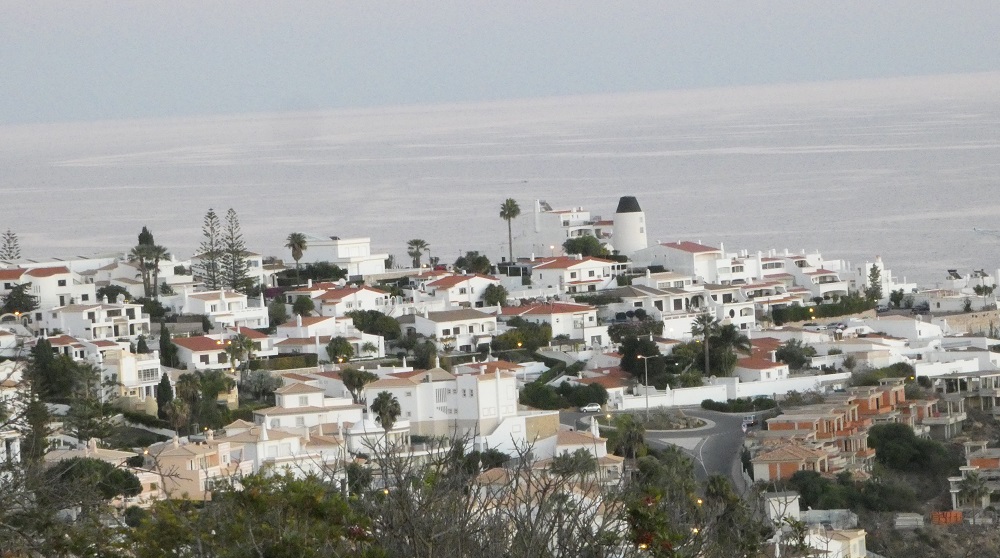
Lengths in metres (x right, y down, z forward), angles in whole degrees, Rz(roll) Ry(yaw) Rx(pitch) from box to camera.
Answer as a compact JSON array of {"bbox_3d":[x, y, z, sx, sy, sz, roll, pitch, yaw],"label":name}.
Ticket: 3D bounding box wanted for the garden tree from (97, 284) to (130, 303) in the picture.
[{"bbox_3d":[-75.036,3.397,1060.000,6.500,4.800,6.200,-3,2,0],"label":"garden tree"}]

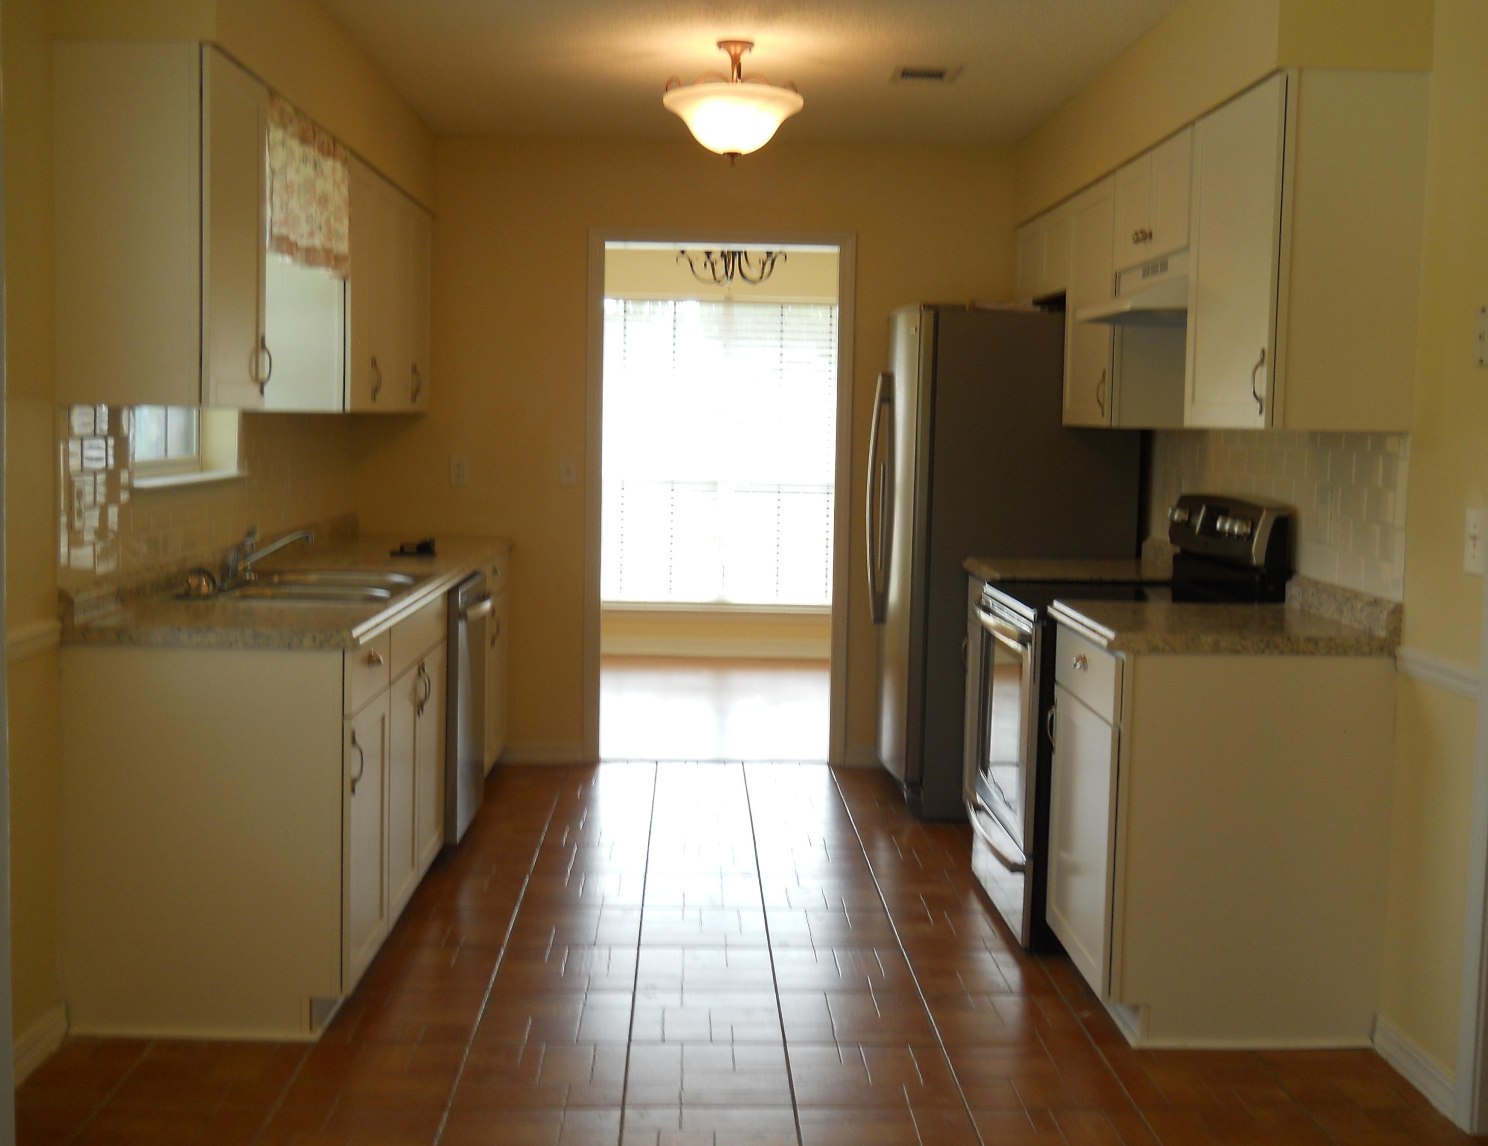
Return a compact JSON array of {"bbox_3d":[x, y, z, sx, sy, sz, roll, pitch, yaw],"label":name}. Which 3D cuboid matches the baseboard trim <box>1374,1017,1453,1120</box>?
[{"bbox_3d":[1.418,1.040,3.451,0.017,0.083,0.405,1,5,-2],"label":"baseboard trim"}]

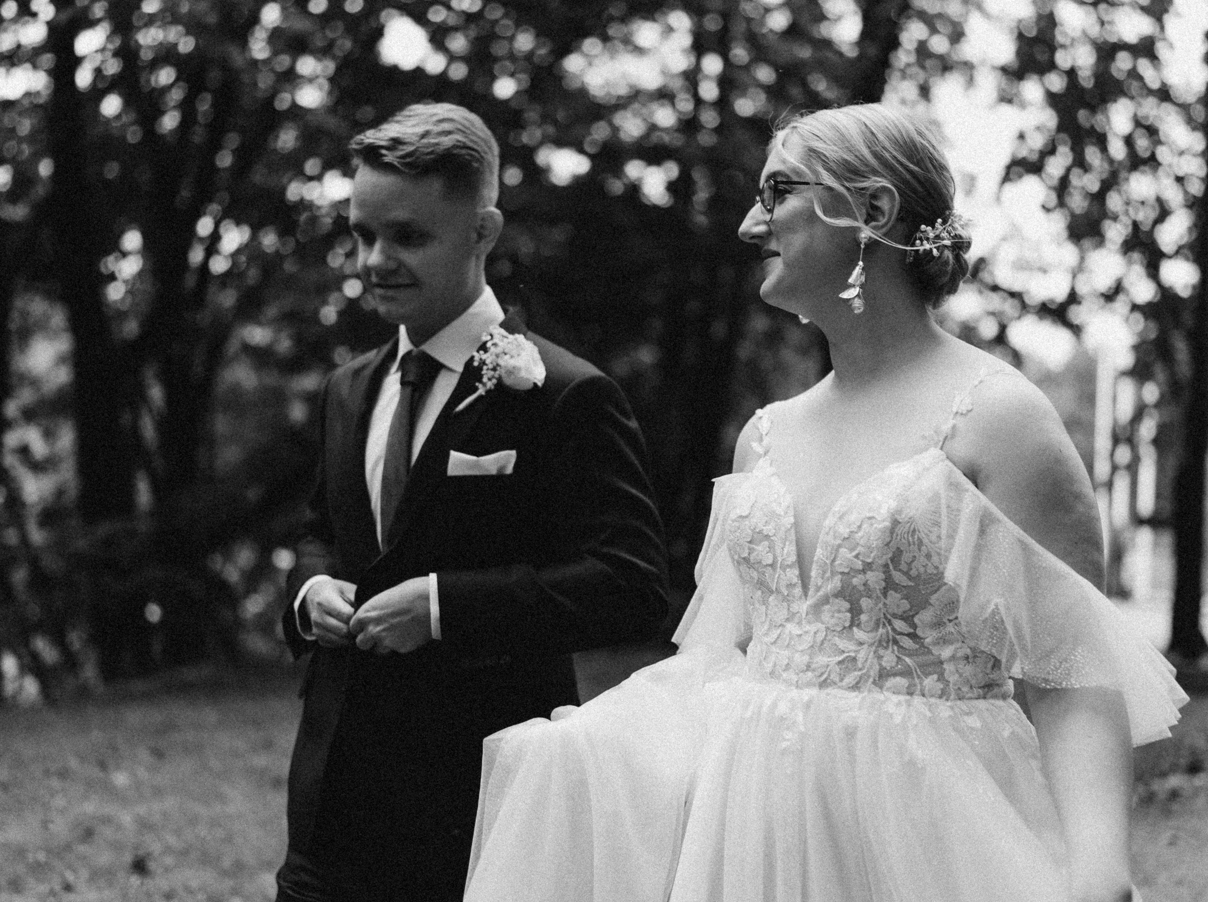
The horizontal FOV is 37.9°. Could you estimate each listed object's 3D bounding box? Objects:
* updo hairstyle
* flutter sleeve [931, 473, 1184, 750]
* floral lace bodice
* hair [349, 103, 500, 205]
[{"bbox_3d":[0.304,-0.281,2.000,0.225,0.225,0.175,0,-1,-10],"label":"updo hairstyle"},{"bbox_3d":[0.497,0.171,1.920,0.200,0.290,0.270,-1,-1,40],"label":"flutter sleeve"},{"bbox_3d":[0.302,0.109,2.010,0.330,0.340,0.250,-1,-1,40],"label":"floral lace bodice"},{"bbox_3d":[-0.228,-0.372,2.250,0.165,0.135,0.200,-1,9,36],"label":"hair"}]

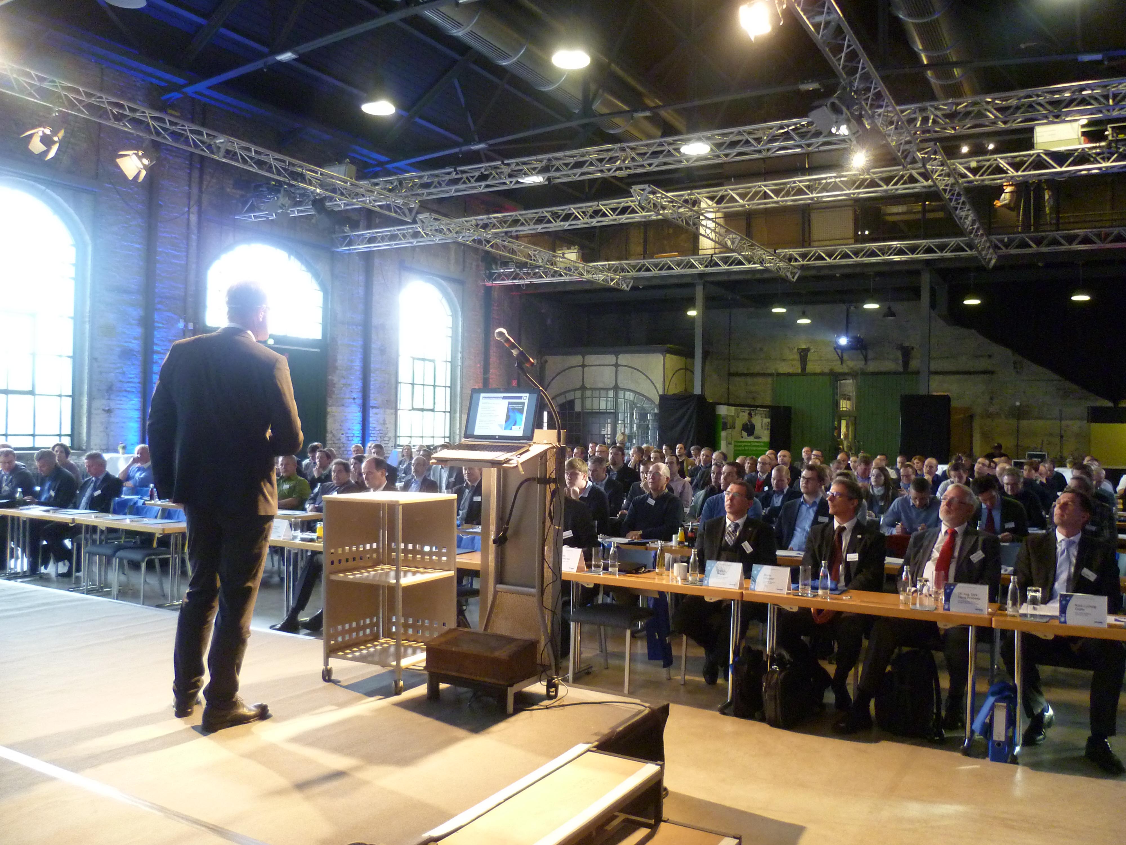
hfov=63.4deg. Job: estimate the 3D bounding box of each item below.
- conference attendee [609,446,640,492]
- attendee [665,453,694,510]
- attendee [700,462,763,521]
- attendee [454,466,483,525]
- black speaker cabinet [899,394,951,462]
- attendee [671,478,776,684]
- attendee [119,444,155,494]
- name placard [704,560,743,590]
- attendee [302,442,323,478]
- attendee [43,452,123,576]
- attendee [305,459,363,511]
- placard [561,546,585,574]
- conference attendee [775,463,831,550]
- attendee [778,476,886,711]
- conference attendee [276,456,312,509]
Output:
[{"bbox_3d":[0.703,1.012,10.877,0.550,1.400,0.740,1,0,35],"label":"conference attendee"},{"bbox_3d":[1.337,1.083,11.227,0.550,1.360,0.820,1,0,30],"label":"attendee"},{"bbox_3d":[1.359,1.046,7.677,0.580,1.390,0.840,1,0,30],"label":"attendee"},{"bbox_3d":[-1.003,1.020,8.777,0.580,1.360,0.820,1,0,30],"label":"attendee"},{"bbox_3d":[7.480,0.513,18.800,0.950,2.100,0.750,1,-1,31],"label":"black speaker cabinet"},{"bbox_3d":[1.073,1.055,6.125,0.570,1.328,0.740,1,0,37],"label":"attendee"},{"bbox_3d":[-6.151,0.964,12.919,0.620,1.320,0.820,1,0,25],"label":"attendee"},{"bbox_3d":[0.948,0.892,5.355,0.210,0.140,0.110,1,-1,29],"label":"name placard"},{"bbox_3d":[-3.919,0.998,13.727,0.560,1.350,0.800,1,0,30],"label":"attendee"},{"bbox_3d":[-4.950,0.961,9.500,0.660,1.330,0.850,1,0,31],"label":"attendee"},{"bbox_3d":[-2.359,1.016,9.203,0.570,1.286,0.780,1,0,30],"label":"attendee"},{"bbox_3d":[0.030,0.879,5.830,0.210,0.140,0.110,1,-1,31],"label":"placard"},{"bbox_3d":[1.923,1.037,7.159,0.560,1.394,0.750,1,0,35],"label":"conference attendee"},{"bbox_3d":[1.620,1.032,5.460,0.530,1.360,0.700,1,-1,34],"label":"attendee"},{"bbox_3d":[-3.108,0.995,9.822,0.580,1.340,0.820,1,0,27],"label":"conference attendee"}]

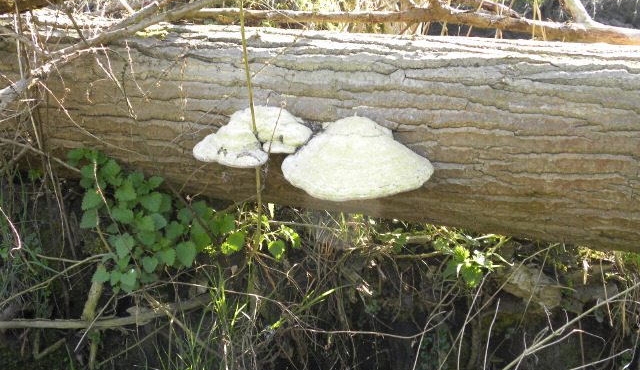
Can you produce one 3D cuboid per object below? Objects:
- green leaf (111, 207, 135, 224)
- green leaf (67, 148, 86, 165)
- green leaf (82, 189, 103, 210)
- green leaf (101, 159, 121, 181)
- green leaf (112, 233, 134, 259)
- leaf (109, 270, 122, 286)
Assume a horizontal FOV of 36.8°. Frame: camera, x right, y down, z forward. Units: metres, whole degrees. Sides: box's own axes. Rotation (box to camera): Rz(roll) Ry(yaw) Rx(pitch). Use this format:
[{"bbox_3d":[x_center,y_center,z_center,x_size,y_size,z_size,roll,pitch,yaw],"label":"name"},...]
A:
[{"bbox_3d":[-0.468,0.072,2.280,0.052,0.018,0.047,0,60,0],"label":"green leaf"},{"bbox_3d":[-0.590,-0.069,2.330,0.046,0.037,0.017,9,-27,-4],"label":"green leaf"},{"bbox_3d":[-0.492,0.031,2.080,0.043,0.045,0.014,5,-29,13],"label":"green leaf"},{"bbox_3d":[-0.458,-0.032,2.100,0.044,0.014,0.051,0,60,0],"label":"green leaf"},{"bbox_3d":[-0.454,0.144,2.240,0.044,0.062,0.018,0,-15,0],"label":"green leaf"},{"bbox_3d":[-0.479,0.216,2.250,0.030,0.041,0.017,18,-27,2],"label":"leaf"}]

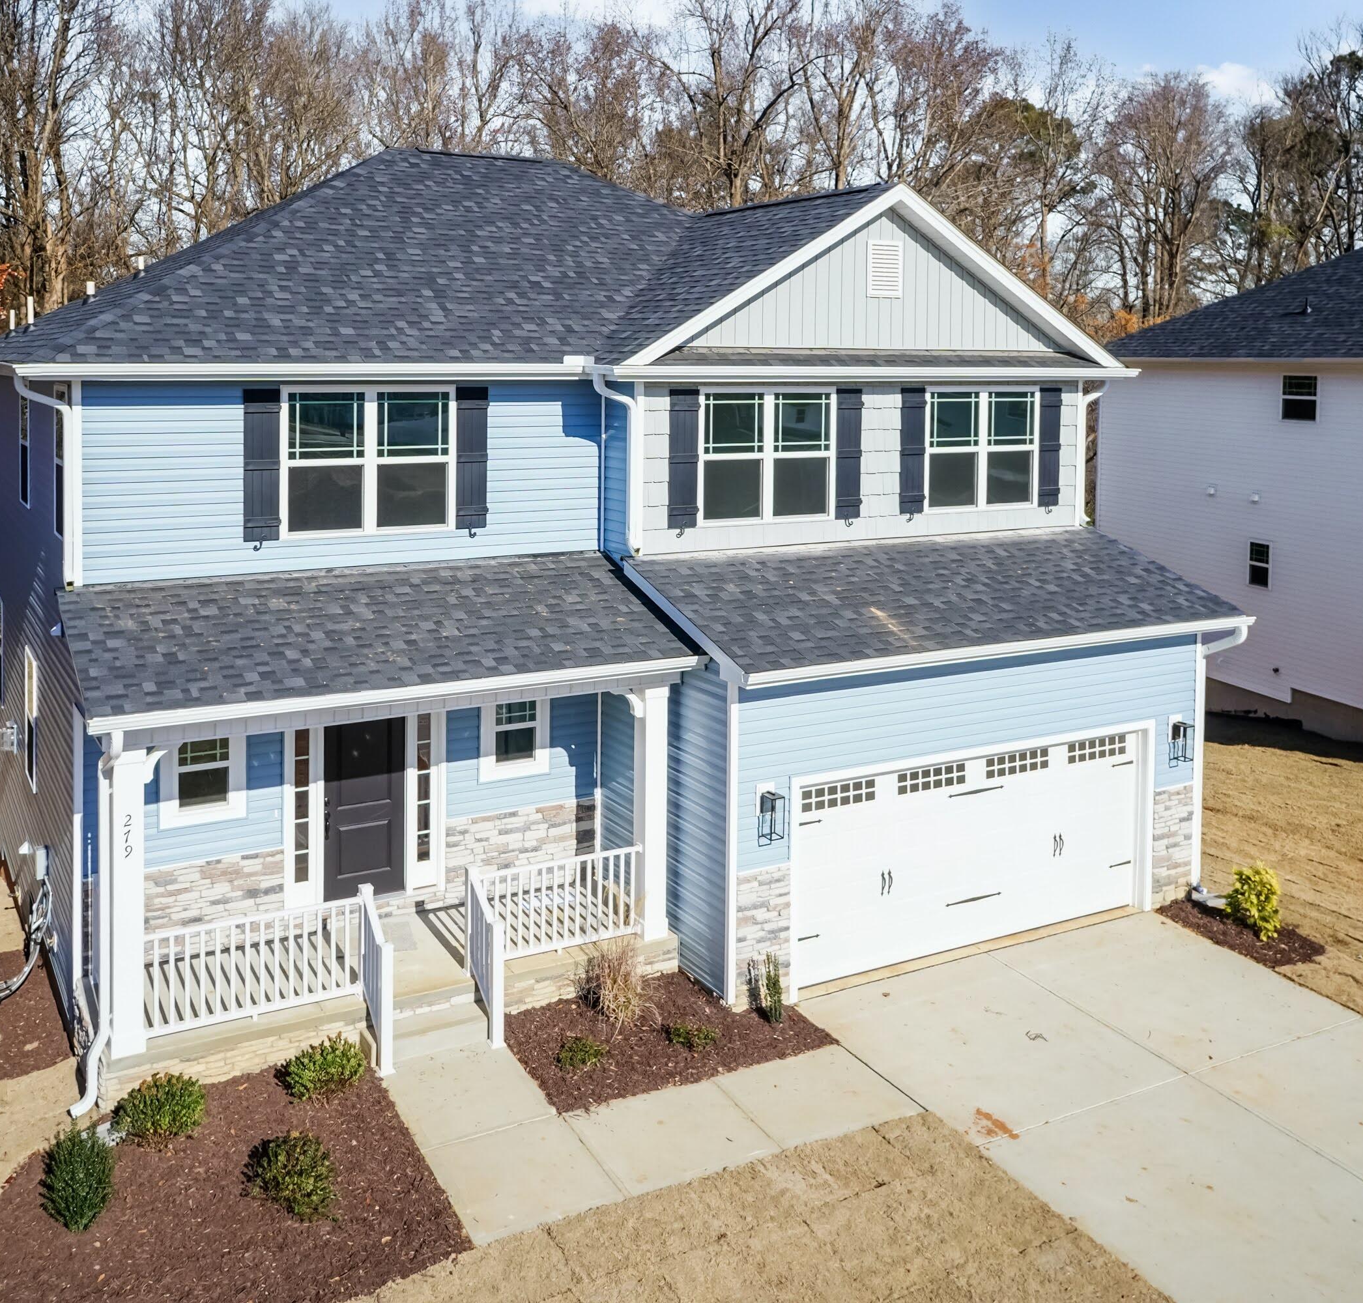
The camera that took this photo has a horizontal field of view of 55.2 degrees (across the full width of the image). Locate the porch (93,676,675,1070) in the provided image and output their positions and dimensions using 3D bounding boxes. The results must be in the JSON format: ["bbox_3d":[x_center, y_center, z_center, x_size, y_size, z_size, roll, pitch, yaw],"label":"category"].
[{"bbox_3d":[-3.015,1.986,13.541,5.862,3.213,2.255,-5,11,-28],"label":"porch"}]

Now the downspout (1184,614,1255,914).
[{"bbox_3d":[6.790,1.423,16.519,0.495,3.365,0.505,-5,11,-28],"label":"downspout"}]

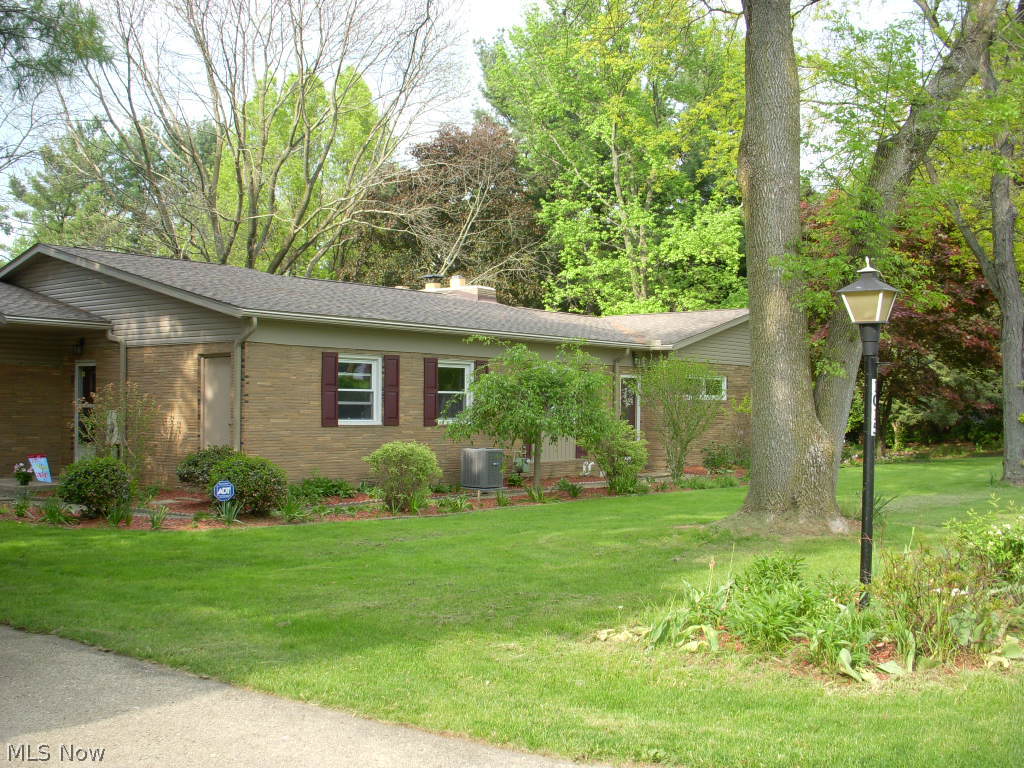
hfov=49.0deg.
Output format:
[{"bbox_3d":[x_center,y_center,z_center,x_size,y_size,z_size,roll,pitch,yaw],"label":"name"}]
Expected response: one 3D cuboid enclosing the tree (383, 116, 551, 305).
[{"bbox_3d":[-1.942,-4.100,45.000,8.200,13.200,8.200,0,-1,0],"label":"tree"}]

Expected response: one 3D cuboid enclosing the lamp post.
[{"bbox_3d":[2.460,0.354,7.800,0.360,2.460,0.360,-1,-2,41],"label":"lamp post"}]

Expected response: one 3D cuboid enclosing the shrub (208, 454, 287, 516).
[{"bbox_3d":[-3.553,1.357,15.100,1.040,0.830,1.020,0,-1,0],"label":"shrub"}]

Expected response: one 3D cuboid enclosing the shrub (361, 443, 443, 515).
[{"bbox_3d":[-1.553,1.307,15.800,1.060,0.990,1.040,0,-1,0],"label":"shrub"}]

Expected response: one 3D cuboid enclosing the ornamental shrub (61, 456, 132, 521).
[{"bbox_3d":[-5.595,1.377,15.100,1.000,0.820,0.980,0,-1,0],"label":"ornamental shrub"}]

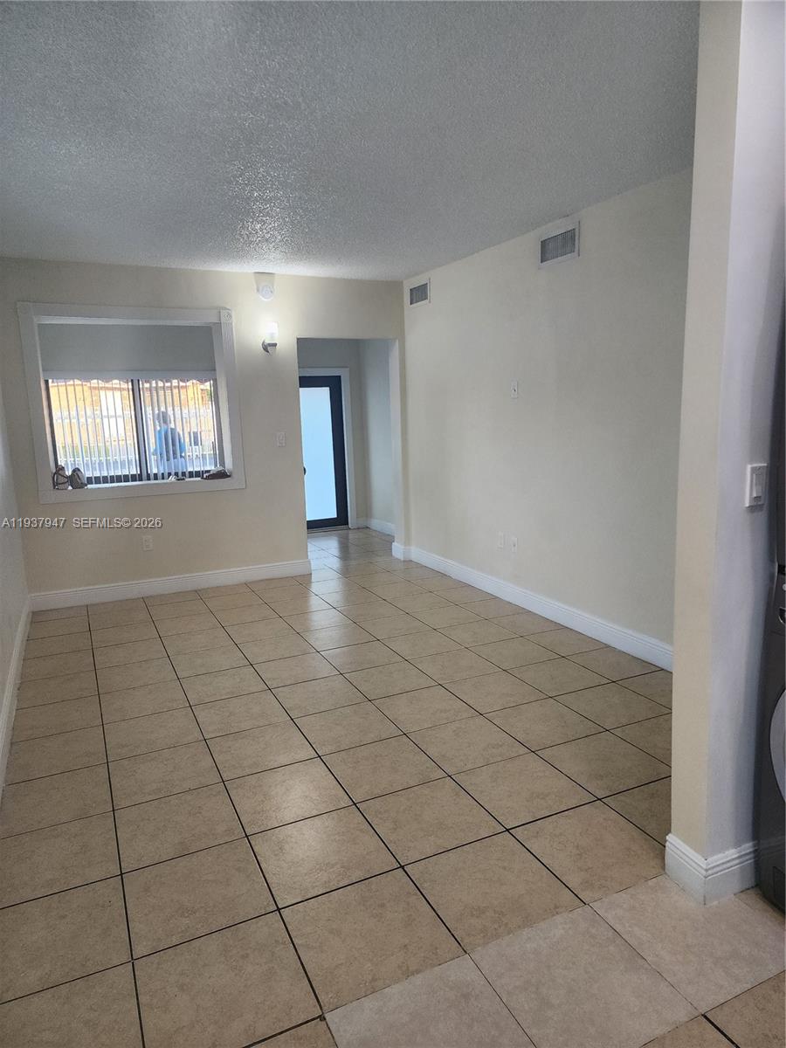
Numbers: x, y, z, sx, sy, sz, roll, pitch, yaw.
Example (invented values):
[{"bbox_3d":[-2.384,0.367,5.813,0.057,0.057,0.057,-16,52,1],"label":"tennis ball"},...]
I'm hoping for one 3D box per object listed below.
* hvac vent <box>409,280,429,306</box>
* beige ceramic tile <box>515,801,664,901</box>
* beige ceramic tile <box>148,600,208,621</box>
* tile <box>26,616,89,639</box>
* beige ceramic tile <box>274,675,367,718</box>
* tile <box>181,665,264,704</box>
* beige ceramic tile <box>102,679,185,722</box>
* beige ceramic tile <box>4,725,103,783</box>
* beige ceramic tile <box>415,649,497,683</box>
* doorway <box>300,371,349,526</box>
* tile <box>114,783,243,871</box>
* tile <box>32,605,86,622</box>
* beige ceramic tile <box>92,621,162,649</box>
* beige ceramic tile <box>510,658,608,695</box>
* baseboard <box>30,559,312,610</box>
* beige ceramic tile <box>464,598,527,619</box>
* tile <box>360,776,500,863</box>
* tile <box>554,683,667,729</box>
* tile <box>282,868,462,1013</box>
[{"bbox_3d":[0.218,-1.941,5.879,0.030,0.190,0.404,-7,11,-24],"label":"hvac vent"},{"bbox_3d":[0.670,1.077,2.320,0.406,0.010,0.406,-7,11,-24],"label":"beige ceramic tile"},{"bbox_3d":[-1.597,0.644,5.210,0.403,0.010,0.397,-7,11,-24],"label":"beige ceramic tile"},{"bbox_3d":[-2.435,0.764,5.074,0.417,0.010,0.414,-7,11,-24],"label":"tile"},{"bbox_3d":[-0.385,0.890,3.593,0.403,0.010,0.398,-7,11,-24],"label":"beige ceramic tile"},{"bbox_3d":[-0.961,0.908,3.922,0.417,0.010,0.414,-7,11,-24],"label":"tile"},{"bbox_3d":[-1.355,0.964,3.790,0.420,0.010,0.420,-7,11,-24],"label":"beige ceramic tile"},{"bbox_3d":[-1.501,1.029,3.118,0.406,0.010,0.406,-7,11,-24],"label":"beige ceramic tile"},{"bbox_3d":[0.354,0.803,3.929,0.403,0.010,0.398,-7,11,-24],"label":"beige ceramic tile"},{"bbox_3d":[-1.000,-0.846,8.561,0.870,1.909,0.100,-7,11,-24],"label":"doorway"},{"bbox_3d":[-0.809,1.130,2.624,0.417,0.010,0.414,-7,11,-24],"label":"tile"},{"bbox_3d":[-2.487,0.679,5.204,0.388,0.010,0.322,-7,11,-24],"label":"tile"},{"bbox_3d":[-1.820,0.760,4.752,0.406,0.010,0.406,-7,11,-24],"label":"beige ceramic tile"},{"bbox_3d":[0.886,0.812,3.716,0.401,0.010,0.401,-7,11,-24],"label":"beige ceramic tile"},{"bbox_3d":[-1.816,0.508,5.969,2.318,0.138,0.018,-6,11,-22],"label":"baseboard"},{"bbox_3d":[0.713,0.602,4.940,0.349,0.010,0.390,-7,11,-24],"label":"beige ceramic tile"},{"bbox_3d":[0.127,1.065,2.519,0.406,0.010,0.406,-7,11,-24],"label":"tile"},{"bbox_3d":[1.049,0.870,3.351,0.393,0.010,0.394,-7,11,-24],"label":"tile"},{"bbox_3d":[-0.069,1.157,1.974,0.403,0.010,0.396,-7,11,-24],"label":"tile"}]

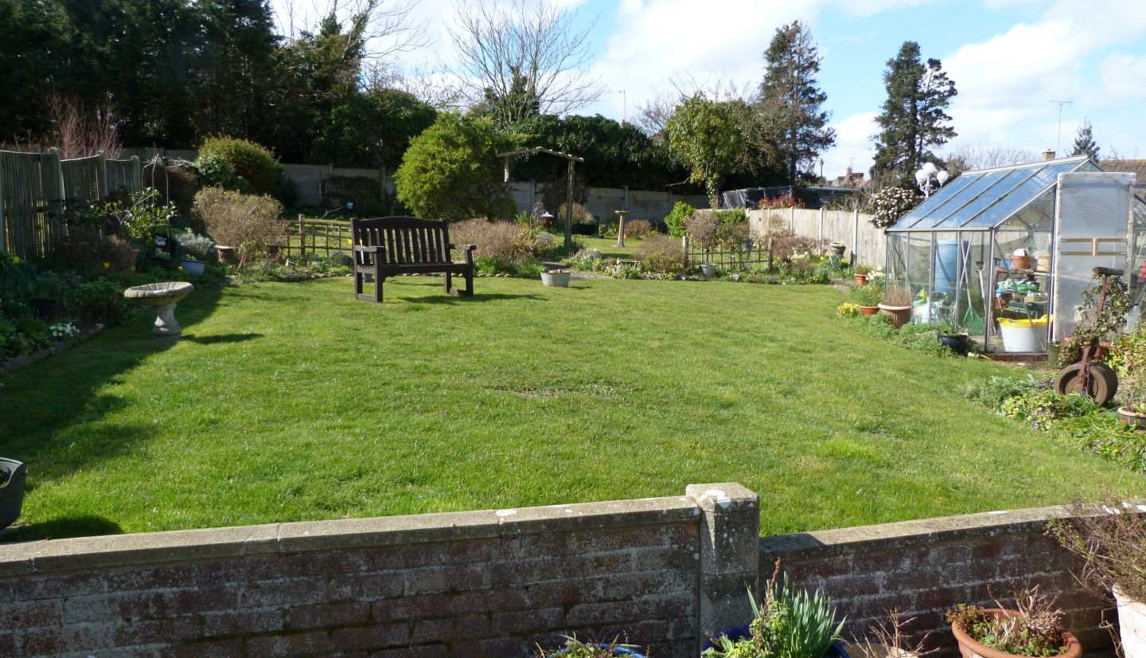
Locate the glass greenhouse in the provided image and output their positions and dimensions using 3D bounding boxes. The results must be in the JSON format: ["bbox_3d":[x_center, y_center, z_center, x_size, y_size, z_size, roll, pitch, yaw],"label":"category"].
[{"bbox_3d":[5.140,-0.890,9.682,1.968,1.999,2.520,-1,7,-3],"label":"glass greenhouse"}]

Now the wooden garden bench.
[{"bbox_3d":[-1.857,-0.820,9.641,1.240,0.910,0.600,-6,9,-40],"label":"wooden garden bench"}]

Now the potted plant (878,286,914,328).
[{"bbox_3d":[3.861,-0.241,9.900,0.390,0.500,0.390,-1,6,0],"label":"potted plant"}]

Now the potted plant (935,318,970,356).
[{"bbox_3d":[3.880,0.078,8.450,0.310,0.360,0.310,-1,6,0],"label":"potted plant"}]

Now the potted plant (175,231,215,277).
[{"bbox_3d":[-4.902,-0.973,10.750,0.470,0.596,0.470,-1,7,0],"label":"potted plant"}]

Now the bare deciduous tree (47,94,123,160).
[{"bbox_3d":[-9.147,-2.926,15.500,1.500,3.000,1.400,-1,6,0],"label":"bare deciduous tree"}]

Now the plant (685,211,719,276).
[{"bbox_3d":[2.441,-1.609,15.724,0.646,1.210,0.620,-1,7,0],"label":"plant"}]

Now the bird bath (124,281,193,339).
[{"bbox_3d":[-3.245,-0.141,6.500,0.490,0.430,0.490,-1,6,0],"label":"bird bath"}]

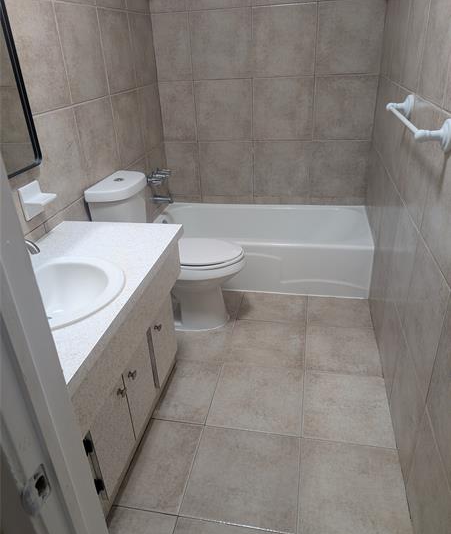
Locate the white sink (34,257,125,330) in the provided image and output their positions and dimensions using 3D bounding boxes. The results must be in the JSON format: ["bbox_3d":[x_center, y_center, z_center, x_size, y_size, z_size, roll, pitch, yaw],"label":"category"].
[{"bbox_3d":[-0.562,0.146,1.381,0.477,0.180,0.477,3,29,11],"label":"white sink"}]

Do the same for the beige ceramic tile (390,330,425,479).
[{"bbox_3d":[0.681,0.527,1.569,0.014,0.419,0.394,3,29,11],"label":"beige ceramic tile"}]

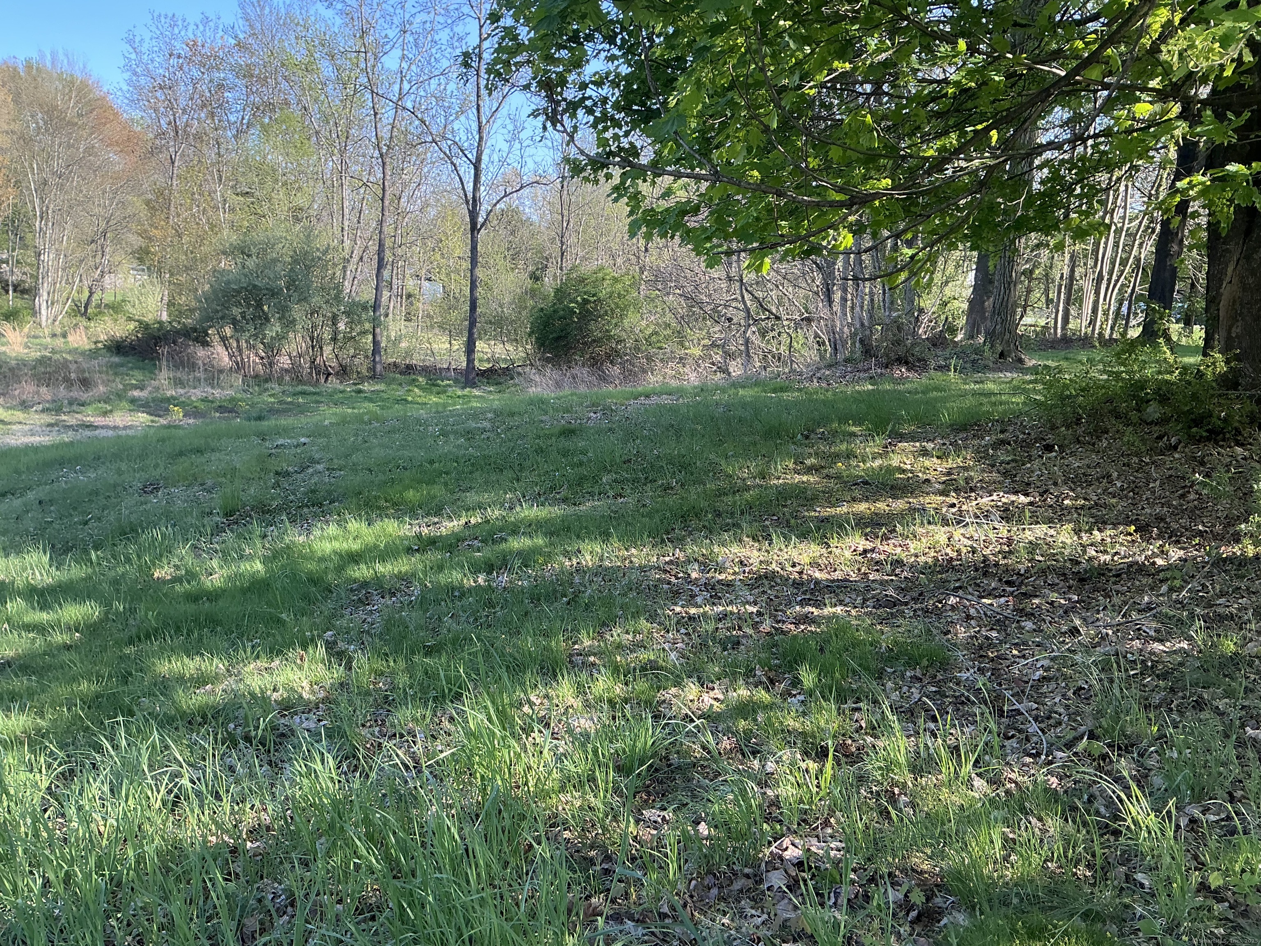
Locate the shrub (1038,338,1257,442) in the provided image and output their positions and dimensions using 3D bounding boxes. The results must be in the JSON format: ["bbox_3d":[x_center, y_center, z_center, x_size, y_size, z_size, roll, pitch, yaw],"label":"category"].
[{"bbox_3d":[5.314,-0.837,10.500,2.118,0.970,1.600,1,9,0],"label":"shrub"}]

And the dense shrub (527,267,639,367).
[{"bbox_3d":[-1.186,-4.159,27.000,2.973,2.686,2.700,1,9,0],"label":"dense shrub"}]

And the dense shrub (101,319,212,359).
[{"bbox_3d":[-14.401,-4.087,31.000,3.204,1.257,2.300,1,9,0],"label":"dense shrub"}]

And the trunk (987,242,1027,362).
[{"bbox_3d":[8.497,-3.854,23.000,0.800,2.710,0.750,1,9,0],"label":"trunk"}]

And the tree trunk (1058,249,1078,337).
[{"bbox_3d":[14.580,-5.993,34.000,0.499,2.955,0.500,1,9,0],"label":"tree trunk"}]

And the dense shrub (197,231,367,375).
[{"bbox_3d":[-8.657,-4.224,25.500,4.285,3.679,3.600,1,9,0],"label":"dense shrub"}]

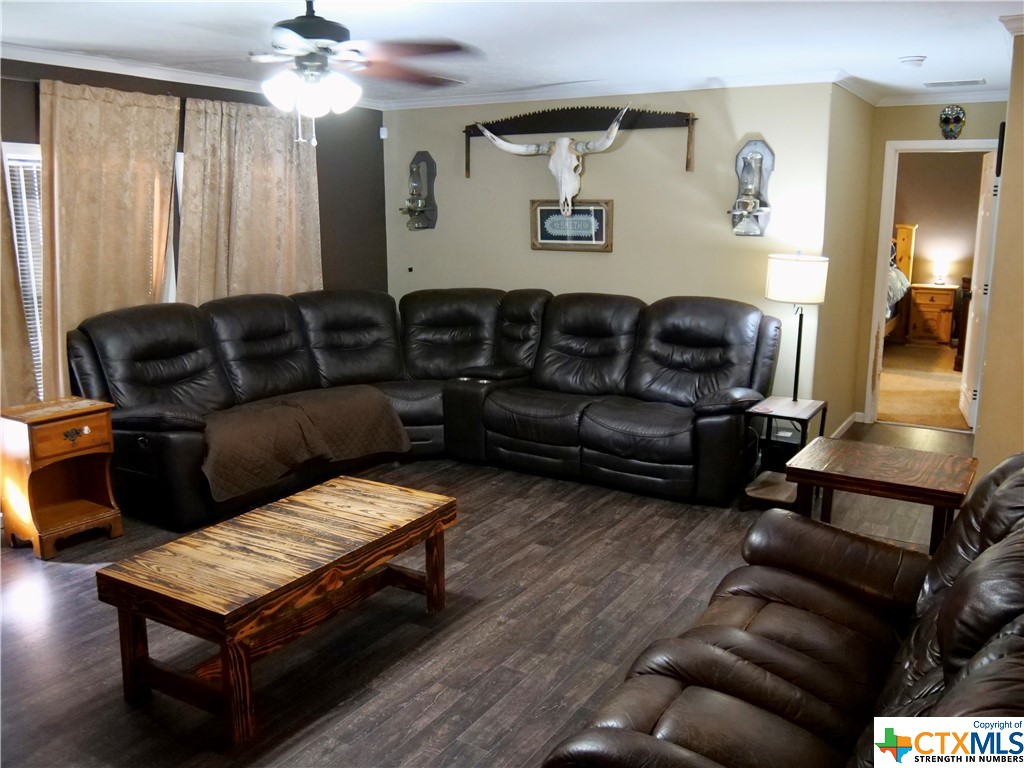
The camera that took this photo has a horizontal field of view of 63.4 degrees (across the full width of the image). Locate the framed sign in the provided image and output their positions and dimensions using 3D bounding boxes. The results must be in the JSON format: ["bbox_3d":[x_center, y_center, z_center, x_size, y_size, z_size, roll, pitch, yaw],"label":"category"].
[{"bbox_3d":[0.404,-1.104,5.782,0.612,0.345,0.035,7,14,28],"label":"framed sign"}]

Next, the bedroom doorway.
[{"bbox_3d":[3.098,-0.692,6.059,0.780,2.110,0.140,7,14,30],"label":"bedroom doorway"}]

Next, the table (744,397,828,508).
[{"bbox_3d":[1.530,0.404,4.660,0.335,0.565,0.450,7,14,30],"label":"table"}]

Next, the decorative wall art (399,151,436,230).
[{"bbox_3d":[-0.704,-1.441,6.186,0.240,0.585,0.175,7,14,28],"label":"decorative wall art"}]

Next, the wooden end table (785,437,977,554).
[{"bbox_3d":[1.633,0.618,3.689,0.683,0.560,0.562,7,14,30],"label":"wooden end table"}]

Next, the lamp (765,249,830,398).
[{"bbox_3d":[1.606,-0.315,4.669,0.324,0.837,0.324,7,14,30],"label":"lamp"}]

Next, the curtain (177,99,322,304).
[{"bbox_3d":[-1.632,-0.702,5.380,0.110,2.080,1.120,7,14,30],"label":"curtain"}]

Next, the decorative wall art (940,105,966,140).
[{"bbox_3d":[3.078,-1.823,5.777,0.165,0.245,0.060,7,14,30],"label":"decorative wall art"}]

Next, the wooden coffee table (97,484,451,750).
[{"bbox_3d":[-0.827,0.782,3.221,0.620,0.440,1.195,7,14,30],"label":"wooden coffee table"}]

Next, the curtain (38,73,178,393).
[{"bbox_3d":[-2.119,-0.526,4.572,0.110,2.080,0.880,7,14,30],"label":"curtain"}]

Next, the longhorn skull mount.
[{"bbox_3d":[0.241,-1.497,5.598,1.130,0.700,0.300,7,14,28],"label":"longhorn skull mount"}]

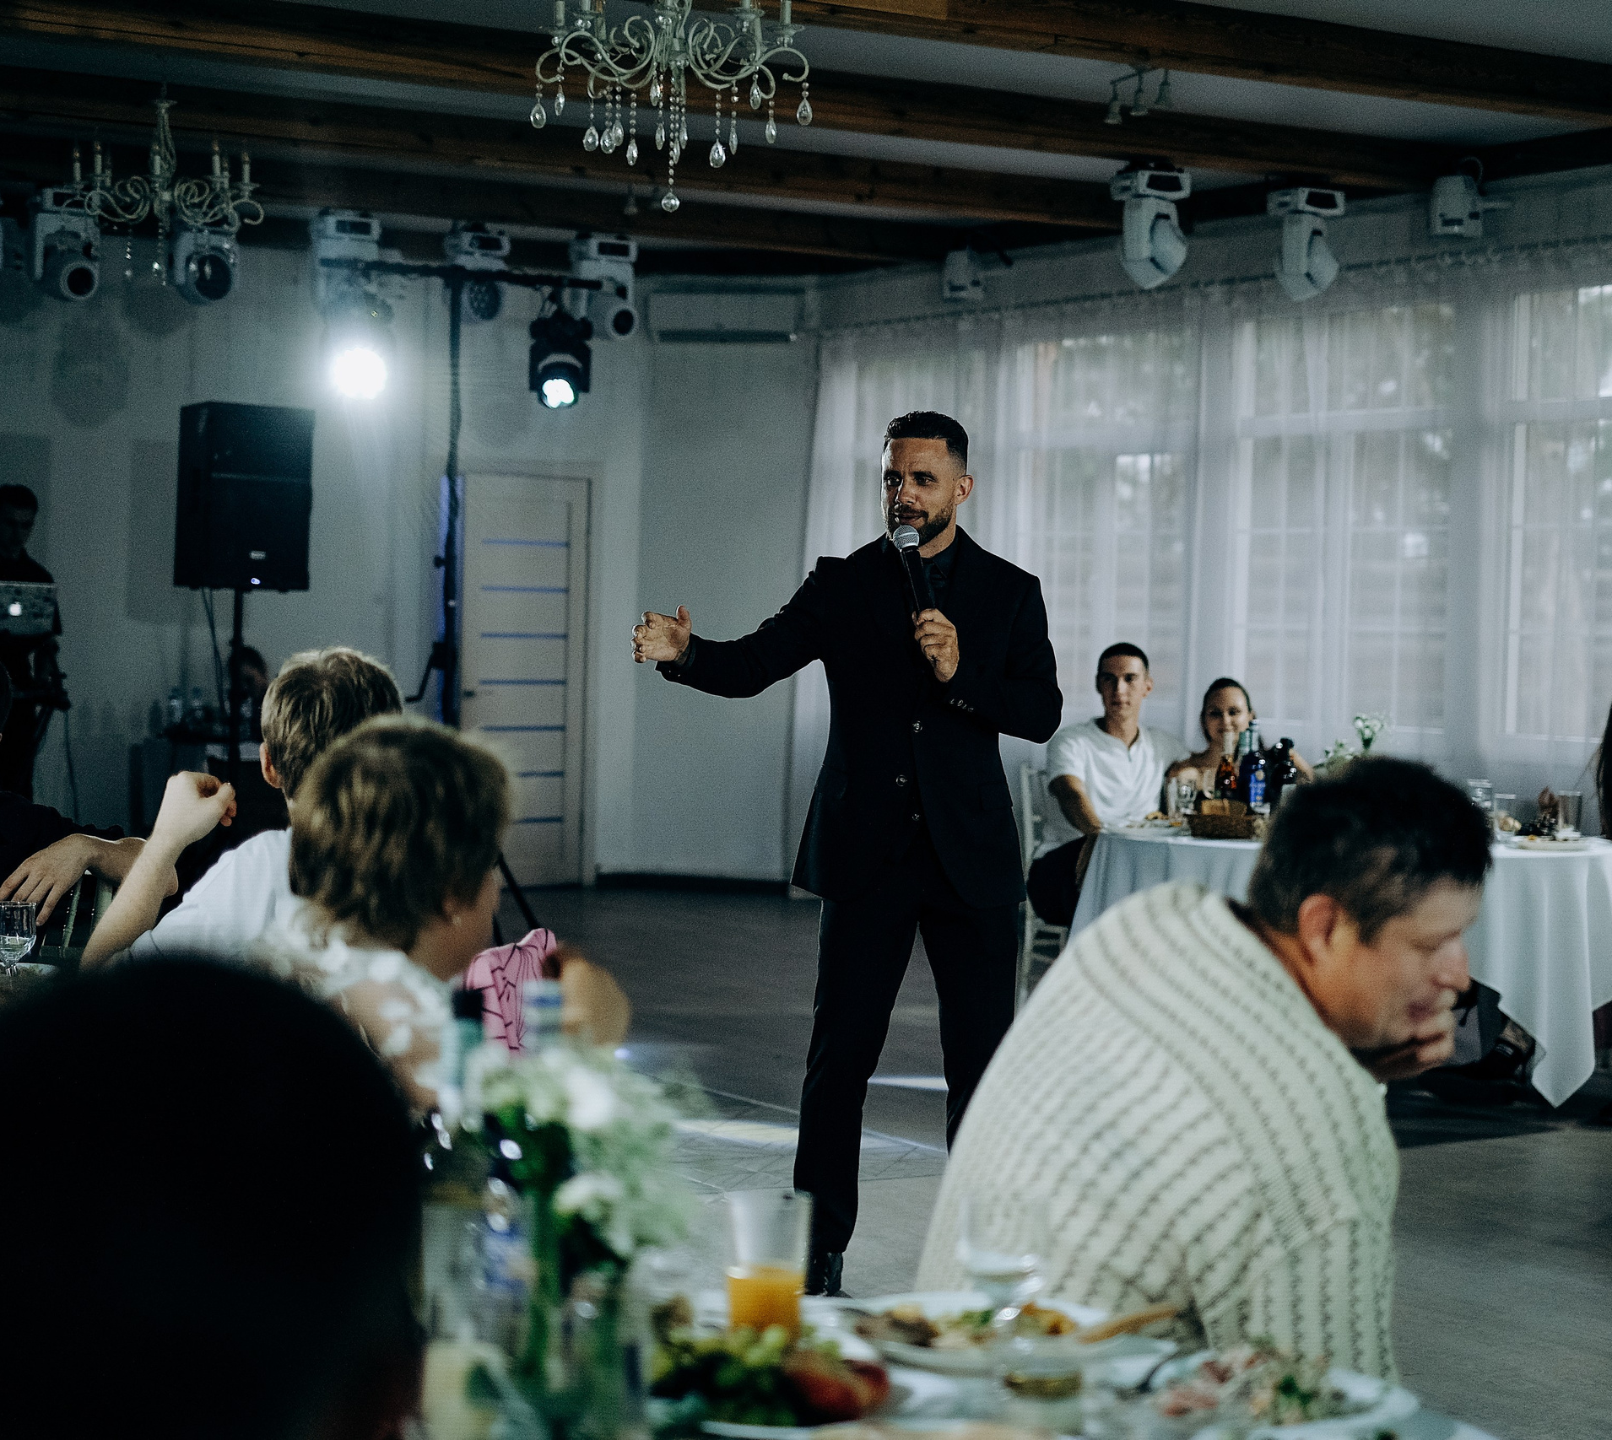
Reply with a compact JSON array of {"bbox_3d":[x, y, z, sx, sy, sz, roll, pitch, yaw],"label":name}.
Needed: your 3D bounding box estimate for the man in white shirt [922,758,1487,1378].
[{"bbox_3d":[0.445,0.684,3.248,0.740,1.280,0.520,1,2,-20],"label":"man in white shirt"}]

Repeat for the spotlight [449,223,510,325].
[{"bbox_3d":[-1.452,-1.983,14.137,0.260,0.430,0.250,0,3,-35],"label":"spotlight"}]

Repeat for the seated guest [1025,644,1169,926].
[{"bbox_3d":[0.930,0.422,9.600,0.550,1.310,0.750,0,3,-27],"label":"seated guest"}]

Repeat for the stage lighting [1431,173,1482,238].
[{"bbox_3d":[2.360,-1.863,11.536,0.180,0.230,0.180,0,2,-31],"label":"stage lighting"}]

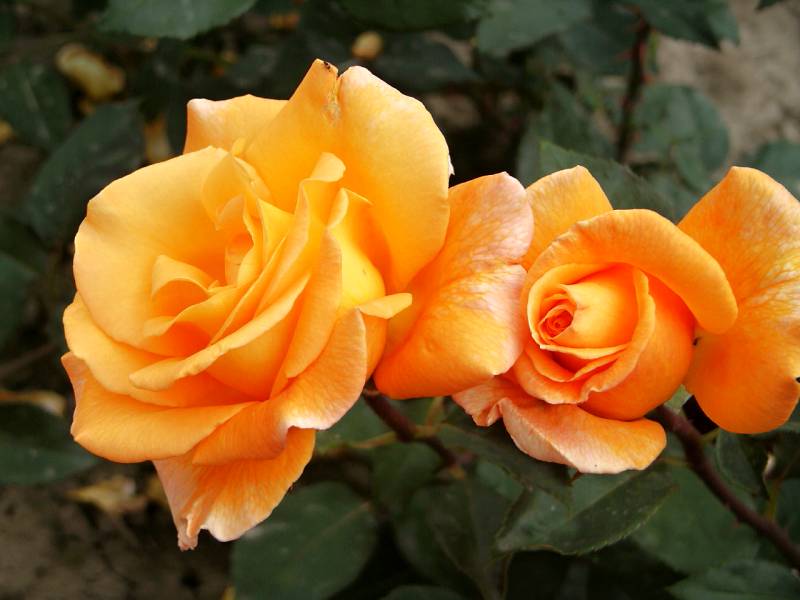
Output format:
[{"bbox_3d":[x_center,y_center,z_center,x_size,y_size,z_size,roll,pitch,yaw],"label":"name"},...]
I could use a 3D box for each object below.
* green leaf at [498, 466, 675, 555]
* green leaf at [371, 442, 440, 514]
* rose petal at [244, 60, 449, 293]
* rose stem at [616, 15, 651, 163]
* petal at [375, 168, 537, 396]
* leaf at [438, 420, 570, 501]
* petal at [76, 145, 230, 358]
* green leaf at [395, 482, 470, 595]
[{"bbox_3d":[0.057,0.065,0.545,0.056,0.014,0.027,-23,43,-17],"label":"green leaf"},{"bbox_3d":[0.002,0.057,0.565,0.022,0.012,0.027,-9,46,-9],"label":"green leaf"},{"bbox_3d":[-0.014,-0.035,0.495,0.056,0.063,0.027,3,3,5],"label":"rose petal"},{"bbox_3d":[0.087,-0.078,0.660,0.011,0.059,0.011,7,24,-2],"label":"rose stem"},{"bbox_3d":[0.015,-0.004,0.490,0.042,0.061,0.025,12,6,0],"label":"petal"},{"bbox_3d":[0.032,0.050,0.550,0.042,0.013,0.024,23,43,17],"label":"leaf"},{"bbox_3d":[-0.067,-0.013,0.485,0.045,0.054,0.024,6,6,-24],"label":"petal"},{"bbox_3d":[0.010,0.077,0.575,0.022,0.013,0.036,-18,52,-7],"label":"green leaf"}]

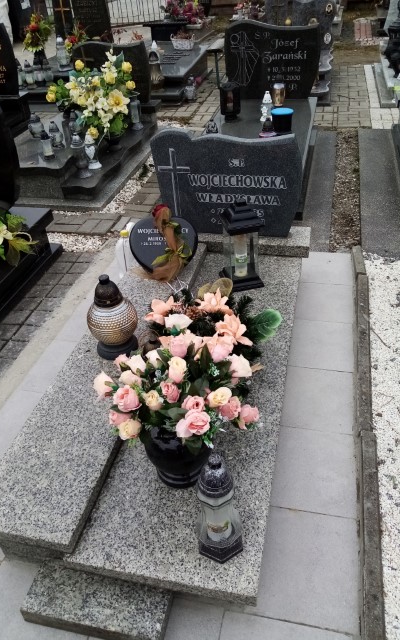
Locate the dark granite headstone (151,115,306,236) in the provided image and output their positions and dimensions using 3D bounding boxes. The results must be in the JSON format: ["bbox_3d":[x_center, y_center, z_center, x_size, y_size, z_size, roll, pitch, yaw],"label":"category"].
[{"bbox_3d":[0.140,-0.681,2.394,0.730,0.535,0.068,5,38,15],"label":"dark granite headstone"}]

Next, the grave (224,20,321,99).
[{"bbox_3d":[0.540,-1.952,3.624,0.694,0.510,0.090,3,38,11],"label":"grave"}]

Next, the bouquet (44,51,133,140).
[{"bbox_3d":[-0.709,-1.487,3.171,0.504,0.470,0.381,-5,37,0],"label":"bouquet"}]

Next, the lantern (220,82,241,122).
[{"bbox_3d":[0.235,-1.588,3.511,0.145,0.249,0.141,5,37,13],"label":"lantern"}]

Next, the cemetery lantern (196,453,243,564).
[{"bbox_3d":[0.041,0.402,1.072,0.105,0.315,0.117,-3,36,3],"label":"cemetery lantern"}]

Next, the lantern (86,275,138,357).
[{"bbox_3d":[-0.299,-0.017,1.594,0.169,0.302,0.169,5,38,13],"label":"lantern"}]

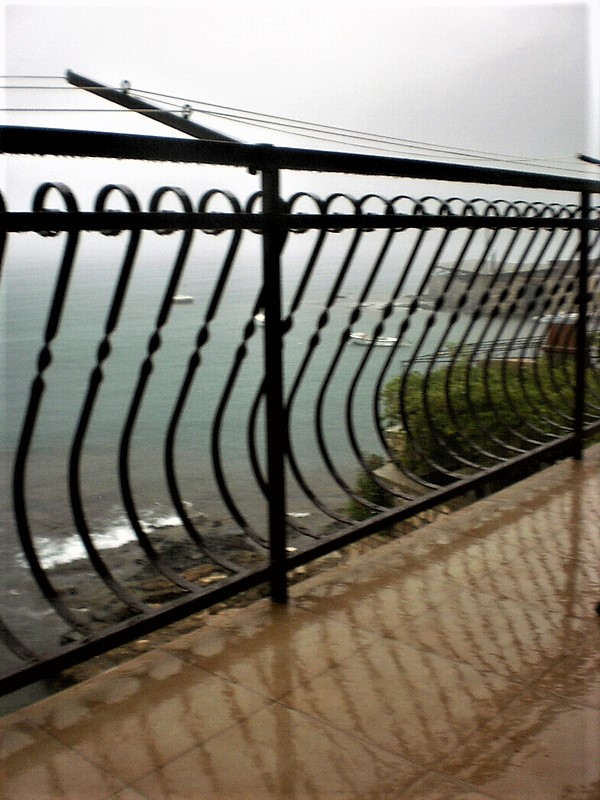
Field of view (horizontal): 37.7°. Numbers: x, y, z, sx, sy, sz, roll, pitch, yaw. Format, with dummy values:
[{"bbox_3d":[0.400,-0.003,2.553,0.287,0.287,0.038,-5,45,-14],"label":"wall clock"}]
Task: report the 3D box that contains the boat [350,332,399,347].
[{"bbox_3d":[8.850,-7.050,103.380,6.000,1.250,2.050,2,10,18],"label":"boat"}]

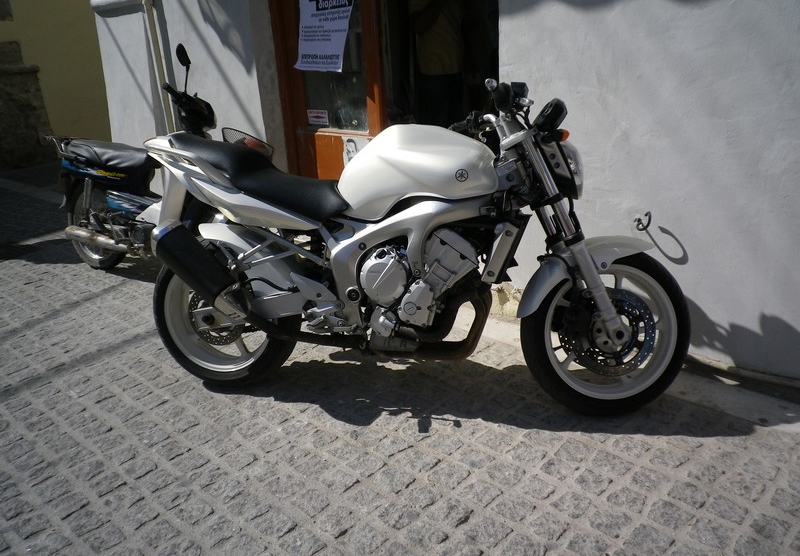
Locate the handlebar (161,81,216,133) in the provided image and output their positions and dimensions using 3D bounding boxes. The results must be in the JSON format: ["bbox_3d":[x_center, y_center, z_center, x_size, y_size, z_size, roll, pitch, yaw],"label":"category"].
[{"bbox_3d":[-1.191,-0.971,3.702,0.260,0.240,0.620,-2,12,-9],"label":"handlebar"}]

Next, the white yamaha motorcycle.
[{"bbox_3d":[-0.025,-0.085,2.365,2.050,1.100,0.720,2,9,15],"label":"white yamaha motorcycle"}]

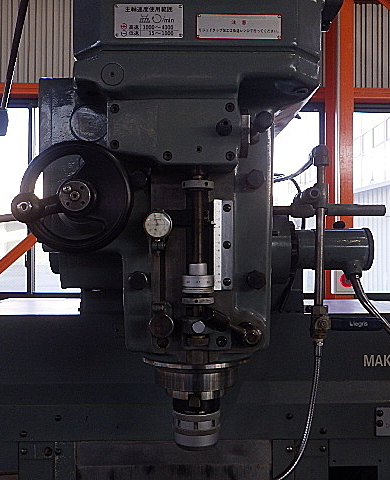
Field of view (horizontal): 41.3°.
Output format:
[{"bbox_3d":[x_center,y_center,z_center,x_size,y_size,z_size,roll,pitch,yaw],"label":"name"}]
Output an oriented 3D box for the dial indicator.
[{"bbox_3d":[-0.045,-0.019,0.635,0.036,0.036,0.021,0,-1,-1],"label":"dial indicator"}]

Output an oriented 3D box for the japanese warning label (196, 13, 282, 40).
[{"bbox_3d":[0.051,-0.248,0.601,0.100,0.030,0.002,0,-1,-1],"label":"japanese warning label"}]

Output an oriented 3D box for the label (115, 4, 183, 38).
[{"bbox_3d":[-0.053,-0.253,0.597,0.080,0.040,0.002,0,-1,-1],"label":"label"}]

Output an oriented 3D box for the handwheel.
[{"bbox_3d":[-0.133,-0.049,0.566,0.129,0.128,0.085,0,-1,-1],"label":"handwheel"}]

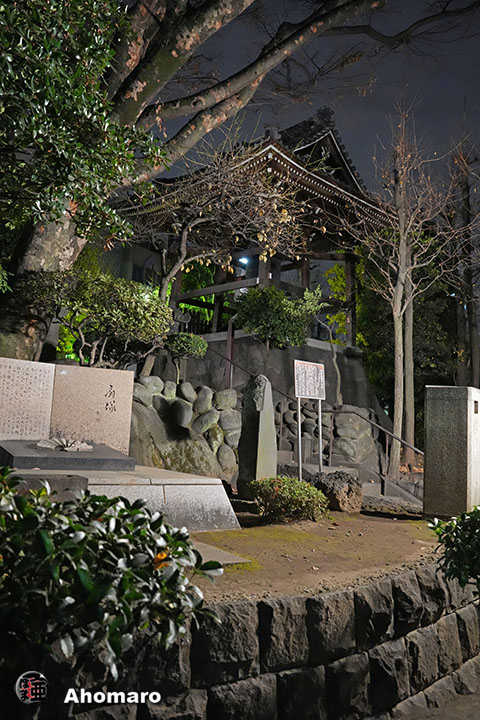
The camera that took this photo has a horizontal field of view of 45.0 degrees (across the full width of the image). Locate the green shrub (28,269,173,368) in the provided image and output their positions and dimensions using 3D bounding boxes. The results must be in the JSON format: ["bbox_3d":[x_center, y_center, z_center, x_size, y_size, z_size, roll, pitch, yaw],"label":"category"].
[{"bbox_3d":[-1.931,-0.569,8.145,1.850,1.350,1.500,2,-3,0],"label":"green shrub"}]

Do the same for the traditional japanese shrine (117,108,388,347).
[{"bbox_3d":[0.744,-4.200,20.590,6.900,7.200,7.100,5,-5,-44],"label":"traditional japanese shrine"}]

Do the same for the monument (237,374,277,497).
[{"bbox_3d":[0.207,0.919,7.058,0.300,1.480,0.380,5,-4,-40],"label":"monument"}]

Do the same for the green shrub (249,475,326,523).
[{"bbox_3d":[0.531,1.486,6.223,0.800,0.470,0.720,2,-3,0],"label":"green shrub"}]

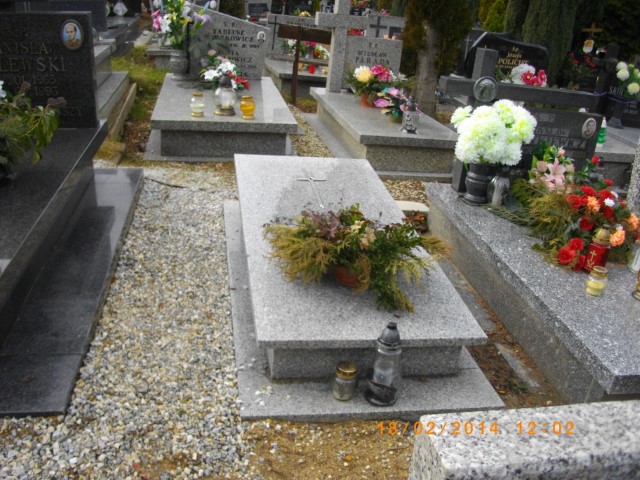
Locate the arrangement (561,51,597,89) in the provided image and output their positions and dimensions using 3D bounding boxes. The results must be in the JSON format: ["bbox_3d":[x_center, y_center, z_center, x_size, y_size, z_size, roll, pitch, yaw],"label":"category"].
[{"bbox_3d":[3.433,-2.265,7.858,0.420,0.480,0.370,1,24,-11],"label":"arrangement"}]

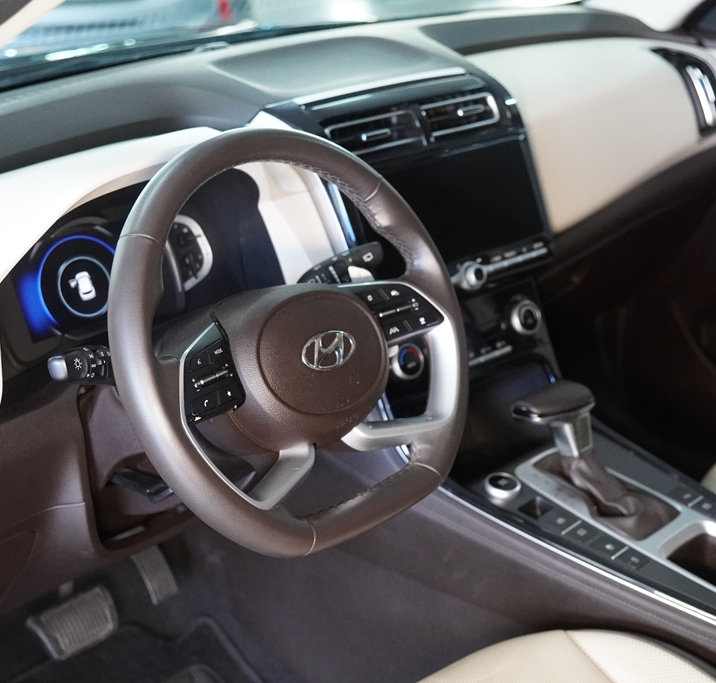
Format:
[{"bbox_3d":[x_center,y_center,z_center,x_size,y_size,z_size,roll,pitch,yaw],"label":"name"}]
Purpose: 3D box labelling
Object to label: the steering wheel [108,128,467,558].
[{"bbox_3d":[-0.066,-0.004,1.108,0.371,0.352,0.105,-22,3,-43],"label":"steering wheel"}]

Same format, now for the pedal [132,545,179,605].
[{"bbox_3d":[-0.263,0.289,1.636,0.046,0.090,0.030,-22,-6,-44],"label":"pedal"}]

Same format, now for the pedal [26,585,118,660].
[{"bbox_3d":[-0.347,0.341,1.543,0.105,0.060,0.033,-22,-12,-44],"label":"pedal"}]

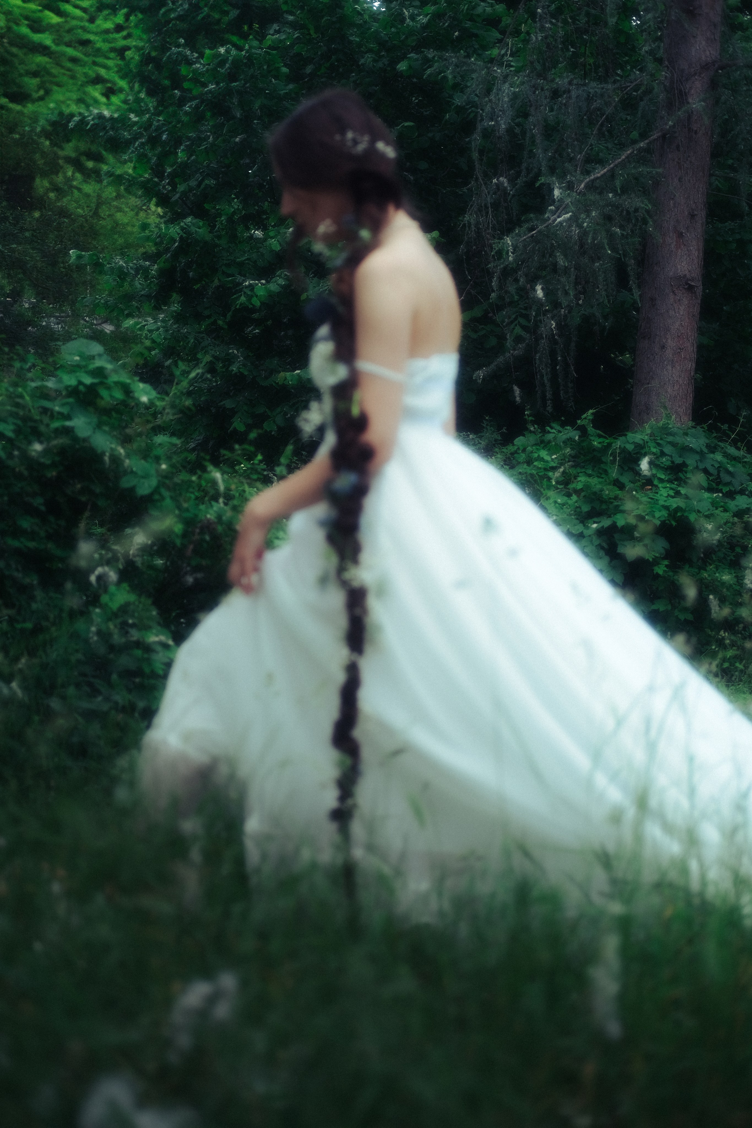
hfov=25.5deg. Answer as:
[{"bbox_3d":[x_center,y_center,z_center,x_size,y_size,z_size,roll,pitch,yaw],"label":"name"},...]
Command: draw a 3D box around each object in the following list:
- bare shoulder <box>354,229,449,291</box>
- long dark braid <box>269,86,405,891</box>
[{"bbox_3d":[0.038,-0.481,2.640,0.125,0.105,0.180,1,3,19],"label":"bare shoulder"},{"bbox_3d":[-0.063,-0.118,2.670,0.205,1.300,0.260,0,3,6],"label":"long dark braid"}]

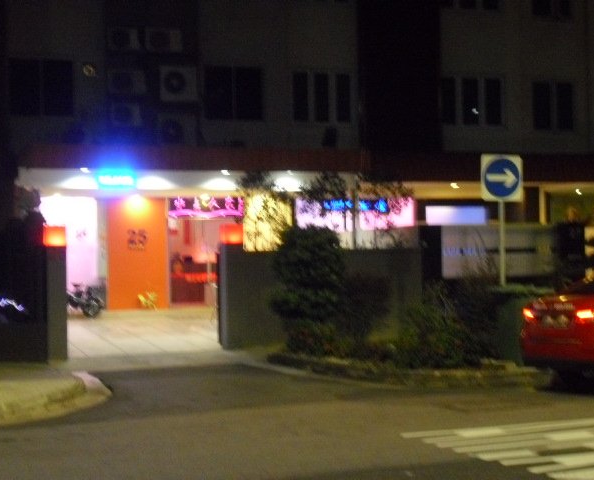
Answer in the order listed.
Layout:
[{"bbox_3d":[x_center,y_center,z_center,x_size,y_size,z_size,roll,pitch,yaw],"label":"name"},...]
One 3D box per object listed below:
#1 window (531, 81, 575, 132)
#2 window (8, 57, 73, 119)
[{"bbox_3d":[6.433,-3.367,30.200,1.170,1.210,0.150,-1,0,-20],"label":"window"},{"bbox_3d":[-6.334,-3.789,29.827,1.567,1.399,0.130,-1,0,-19],"label":"window"}]

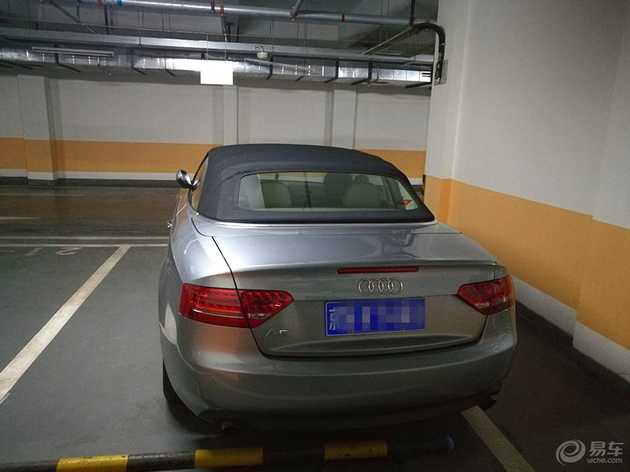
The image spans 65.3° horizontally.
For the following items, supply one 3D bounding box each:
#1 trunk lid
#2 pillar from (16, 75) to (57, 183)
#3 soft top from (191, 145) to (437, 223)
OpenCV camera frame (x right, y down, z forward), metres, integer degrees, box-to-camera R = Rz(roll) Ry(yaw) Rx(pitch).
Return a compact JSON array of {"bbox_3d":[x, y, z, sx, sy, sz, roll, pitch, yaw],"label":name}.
[{"bbox_3d":[0.155,0.190,2.529,1.421,0.400,1.076,-1,13,-12],"label":"trunk lid"},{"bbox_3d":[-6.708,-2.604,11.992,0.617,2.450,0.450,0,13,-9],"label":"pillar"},{"bbox_3d":[-0.072,-0.411,3.563,1.461,0.444,1.629,-1,13,-12],"label":"soft top"}]

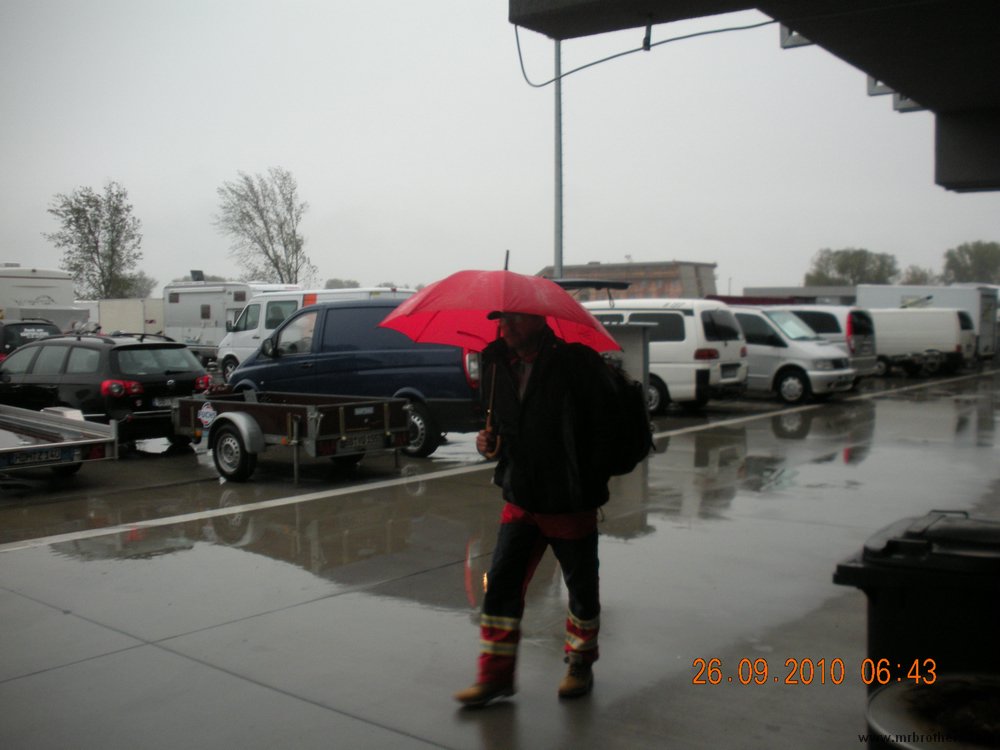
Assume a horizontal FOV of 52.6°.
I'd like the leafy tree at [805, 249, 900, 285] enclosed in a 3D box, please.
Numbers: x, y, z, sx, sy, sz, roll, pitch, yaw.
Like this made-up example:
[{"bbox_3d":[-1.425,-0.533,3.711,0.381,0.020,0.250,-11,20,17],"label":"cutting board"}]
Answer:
[{"bbox_3d":[41.717,-9.924,119.633,11.000,9.800,10.000,0,3,0],"label":"leafy tree"}]

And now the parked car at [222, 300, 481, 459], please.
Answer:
[{"bbox_3d":[-1.647,-0.051,13.811,4.900,1.900,1.910,3,4,38],"label":"parked car"}]

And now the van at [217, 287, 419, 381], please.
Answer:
[{"bbox_3d":[-4.374,-0.861,24.185,5.600,2.360,1.950,3,4,38],"label":"van"}]

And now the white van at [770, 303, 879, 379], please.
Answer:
[{"bbox_3d":[6.709,-0.762,25.406,4.900,1.900,1.900,3,4,40],"label":"white van"}]

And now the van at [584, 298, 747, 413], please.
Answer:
[{"bbox_3d":[2.232,-0.413,19.476,4.620,1.990,1.720,3,4,38],"label":"van"}]

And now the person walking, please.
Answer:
[{"bbox_3d":[0.153,0.584,4.472,0.550,1.740,0.560,-2,4,-33],"label":"person walking"}]

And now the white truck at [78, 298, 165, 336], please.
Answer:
[{"bbox_3d":[-17.351,-2.366,47.565,5.800,2.550,2.200,3,4,40],"label":"white truck"}]

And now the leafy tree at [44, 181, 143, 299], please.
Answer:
[{"bbox_3d":[-24.136,-6.663,59.601,5.800,9.720,5.800,0,3,0],"label":"leafy tree"}]

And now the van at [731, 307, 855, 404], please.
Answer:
[{"bbox_3d":[5.036,-0.496,21.260,4.660,1.870,1.880,3,5,42],"label":"van"}]

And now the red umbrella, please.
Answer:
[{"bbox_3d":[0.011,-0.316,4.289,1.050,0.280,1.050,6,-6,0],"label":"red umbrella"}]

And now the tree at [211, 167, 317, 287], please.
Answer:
[{"bbox_3d":[-12.919,-6.345,54.731,5.600,9.900,5.400,0,3,0],"label":"tree"}]

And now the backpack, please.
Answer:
[{"bbox_3d":[0.464,0.190,4.618,0.270,0.540,0.340,-3,4,-40],"label":"backpack"}]

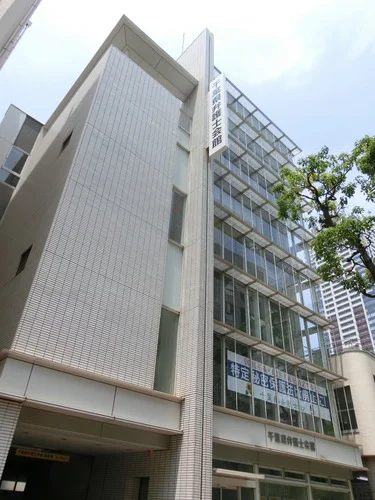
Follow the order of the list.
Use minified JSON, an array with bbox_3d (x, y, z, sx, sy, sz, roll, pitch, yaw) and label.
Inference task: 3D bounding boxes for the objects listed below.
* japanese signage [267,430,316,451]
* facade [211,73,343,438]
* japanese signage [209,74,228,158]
[{"bbox_3d":[5.034,9.122,17.070,3.780,0.450,0.070,29,-43,-32],"label":"japanese signage"},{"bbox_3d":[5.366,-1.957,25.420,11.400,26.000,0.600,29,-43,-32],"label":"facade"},{"bbox_3d":[2.055,-8.938,23.474,0.320,7.950,1.280,29,-43,-32],"label":"japanese signage"}]

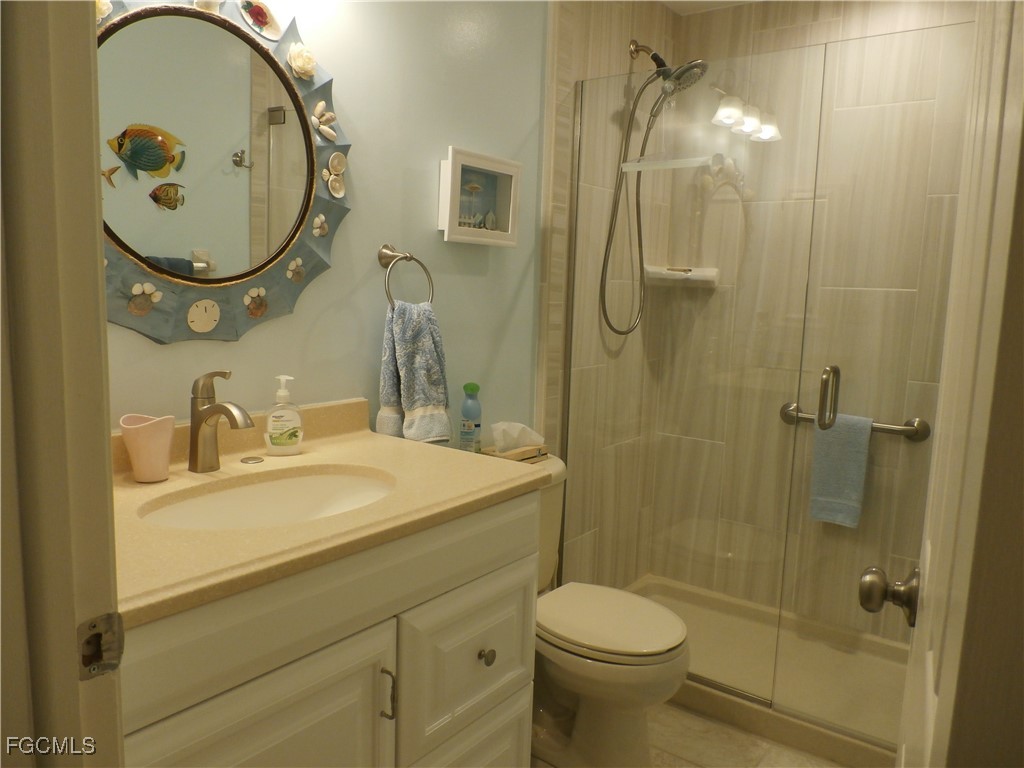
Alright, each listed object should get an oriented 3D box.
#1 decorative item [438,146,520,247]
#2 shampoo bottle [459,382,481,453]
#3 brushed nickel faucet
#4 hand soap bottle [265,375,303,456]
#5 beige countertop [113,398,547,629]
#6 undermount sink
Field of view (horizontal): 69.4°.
[{"bbox_3d":[-0.091,-0.483,1.956,0.058,0.231,0.288,7,8,36],"label":"decorative item"},{"bbox_3d":[-0.106,0.107,1.920,0.053,0.224,0.053,1,7,-5],"label":"shampoo bottle"},{"bbox_3d":[-0.510,0.070,1.304,0.155,0.187,0.048,7,8,36],"label":"brushed nickel faucet"},{"bbox_3d":[-0.459,0.062,1.489,0.078,0.163,0.049,0,7,-15],"label":"hand soap bottle"},{"bbox_3d":[-0.398,0.149,1.221,0.547,0.104,0.880,7,8,36],"label":"beige countertop"},{"bbox_3d":[-0.380,0.253,1.222,0.325,0.150,0.440,7,8,36],"label":"undermount sink"}]

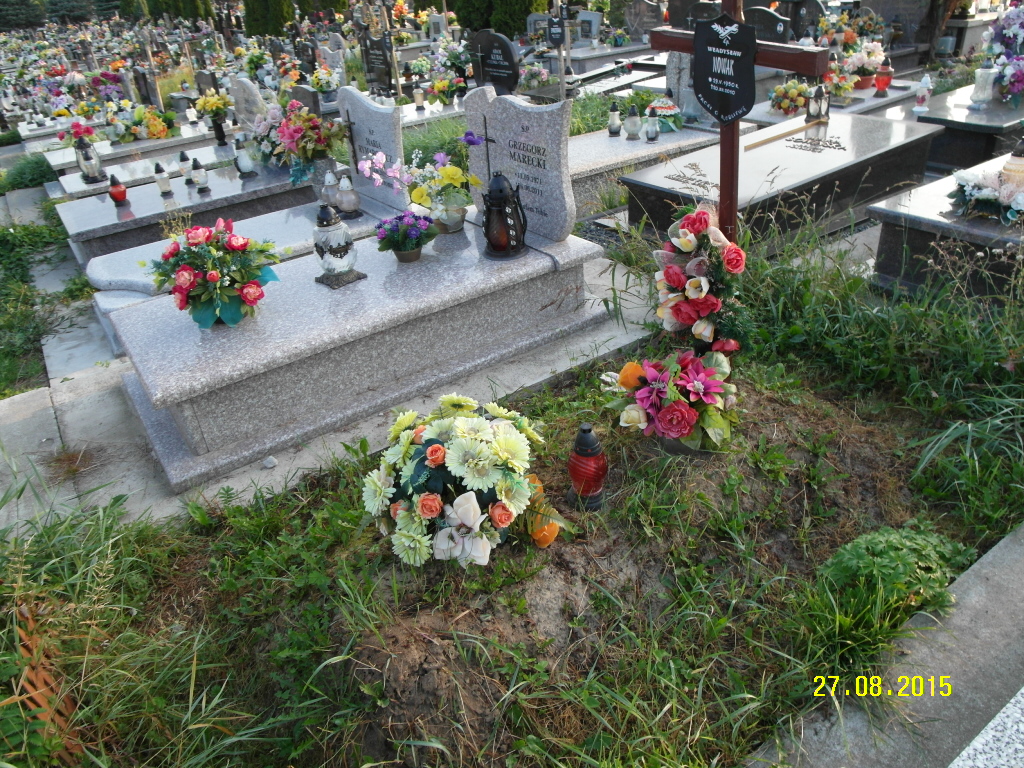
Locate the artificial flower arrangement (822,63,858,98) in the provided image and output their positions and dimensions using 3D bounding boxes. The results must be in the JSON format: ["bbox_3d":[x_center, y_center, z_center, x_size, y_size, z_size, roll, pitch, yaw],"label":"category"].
[{"bbox_3d":[2.483,-2.294,5.370,0.245,0.248,0.233,7,32,22],"label":"artificial flower arrangement"}]

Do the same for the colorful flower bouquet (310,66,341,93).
[{"bbox_3d":[-2.336,-3.816,8.899,0.362,0.295,0.326,-12,30,-10],"label":"colorful flower bouquet"}]

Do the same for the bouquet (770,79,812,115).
[{"bbox_3d":[2.135,-2.198,5.429,0.280,0.250,0.280,5,31,20],"label":"bouquet"}]

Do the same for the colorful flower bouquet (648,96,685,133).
[{"bbox_3d":[1.074,-1.879,4.953,0.252,0.231,0.240,1,30,12],"label":"colorful flower bouquet"}]

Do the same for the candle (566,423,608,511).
[{"bbox_3d":[0.216,0.234,2.018,0.116,0.285,0.116,-4,30,2],"label":"candle"}]

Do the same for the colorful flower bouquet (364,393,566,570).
[{"bbox_3d":[-0.121,0.239,1.787,0.498,0.391,0.434,-9,30,-5],"label":"colorful flower bouquet"}]

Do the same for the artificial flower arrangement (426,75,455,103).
[{"bbox_3d":[-0.718,-2.959,7.136,0.277,0.276,0.264,-8,30,-3],"label":"artificial flower arrangement"}]

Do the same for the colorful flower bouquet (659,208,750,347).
[{"bbox_3d":[0.627,-0.354,2.338,0.220,0.440,0.300,-23,35,-27],"label":"colorful flower bouquet"}]

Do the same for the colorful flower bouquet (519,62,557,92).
[{"bbox_3d":[0.265,-3.323,7.686,0.340,0.260,0.380,-23,35,-27],"label":"colorful flower bouquet"}]

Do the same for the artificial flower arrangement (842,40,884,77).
[{"bbox_3d":[3.014,-2.783,6.080,0.340,0.270,0.360,-23,35,-27],"label":"artificial flower arrangement"}]

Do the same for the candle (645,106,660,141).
[{"bbox_3d":[0.984,-1.820,4.974,0.100,0.228,0.100,-5,30,3],"label":"candle"}]

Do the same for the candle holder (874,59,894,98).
[{"bbox_3d":[2.962,-2.426,5.635,0.135,0.288,0.135,-23,34,-27],"label":"candle holder"}]

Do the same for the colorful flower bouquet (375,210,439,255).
[{"bbox_3d":[-0.480,-0.685,3.230,0.280,0.190,0.290,-23,35,-27],"label":"colorful flower bouquet"}]

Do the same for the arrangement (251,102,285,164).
[{"bbox_3d":[-1.853,-1.922,5.469,0.330,0.430,0.320,-14,30,-14],"label":"arrangement"}]

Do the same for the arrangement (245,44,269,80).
[{"bbox_3d":[-3.838,-4.828,10.669,0.313,0.494,0.298,-14,30,-13],"label":"arrangement"}]

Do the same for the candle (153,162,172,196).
[{"bbox_3d":[-2.504,-1.461,5.066,0.095,0.222,0.095,-23,34,-27],"label":"candle"}]

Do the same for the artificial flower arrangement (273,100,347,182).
[{"bbox_3d":[-1.311,-1.576,4.595,0.440,0.460,0.400,-13,30,-11],"label":"artificial flower arrangement"}]

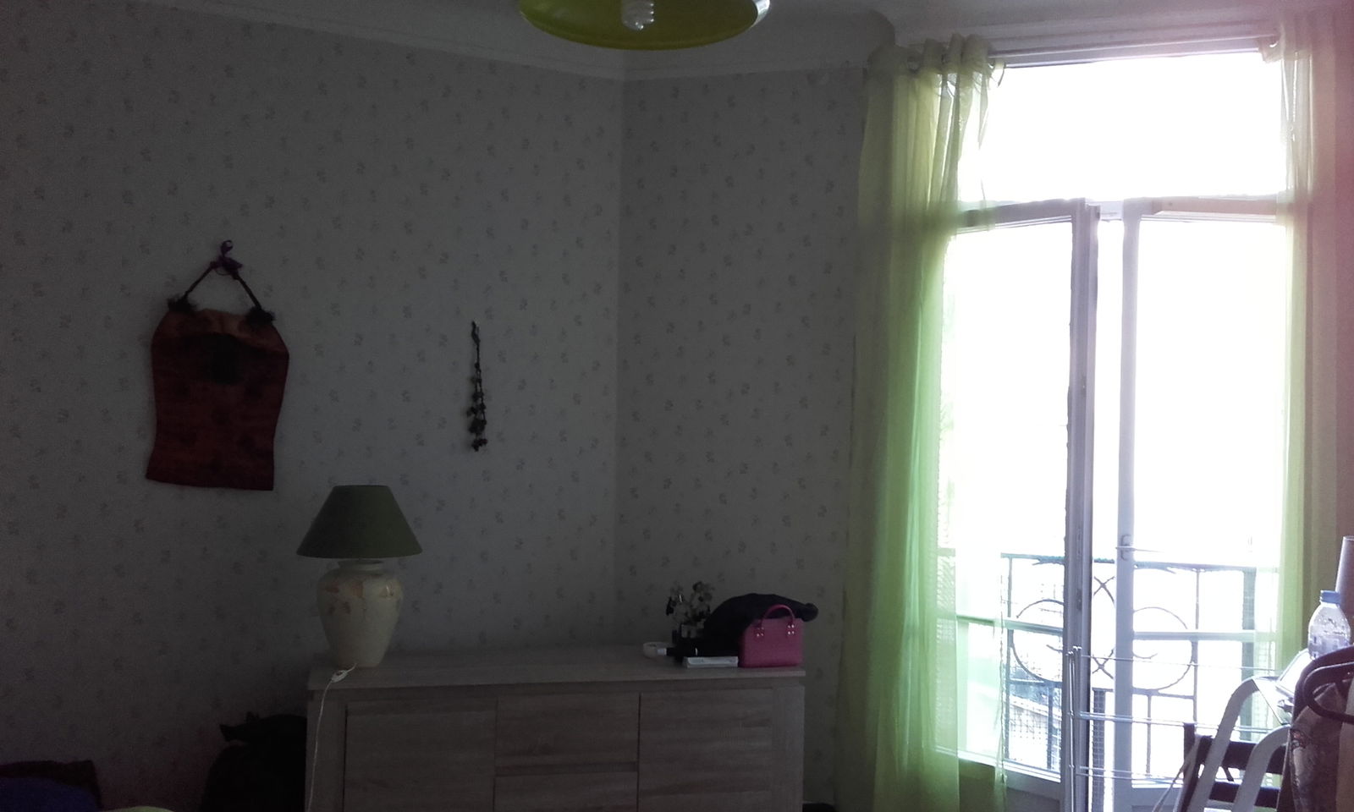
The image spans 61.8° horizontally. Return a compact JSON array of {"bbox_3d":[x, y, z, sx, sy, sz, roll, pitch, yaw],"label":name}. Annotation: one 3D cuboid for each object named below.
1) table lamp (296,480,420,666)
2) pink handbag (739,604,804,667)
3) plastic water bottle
[{"bbox_3d":[-1.005,0.538,3.598,0.388,0.560,0.388,2,-1,-14],"label":"table lamp"},{"bbox_3d":[0.279,0.684,3.395,0.183,0.178,0.085,1,0,-18],"label":"pink handbag"},{"bbox_3d":[1.153,0.435,1.997,0.066,0.215,0.066,1,-2,30],"label":"plastic water bottle"}]

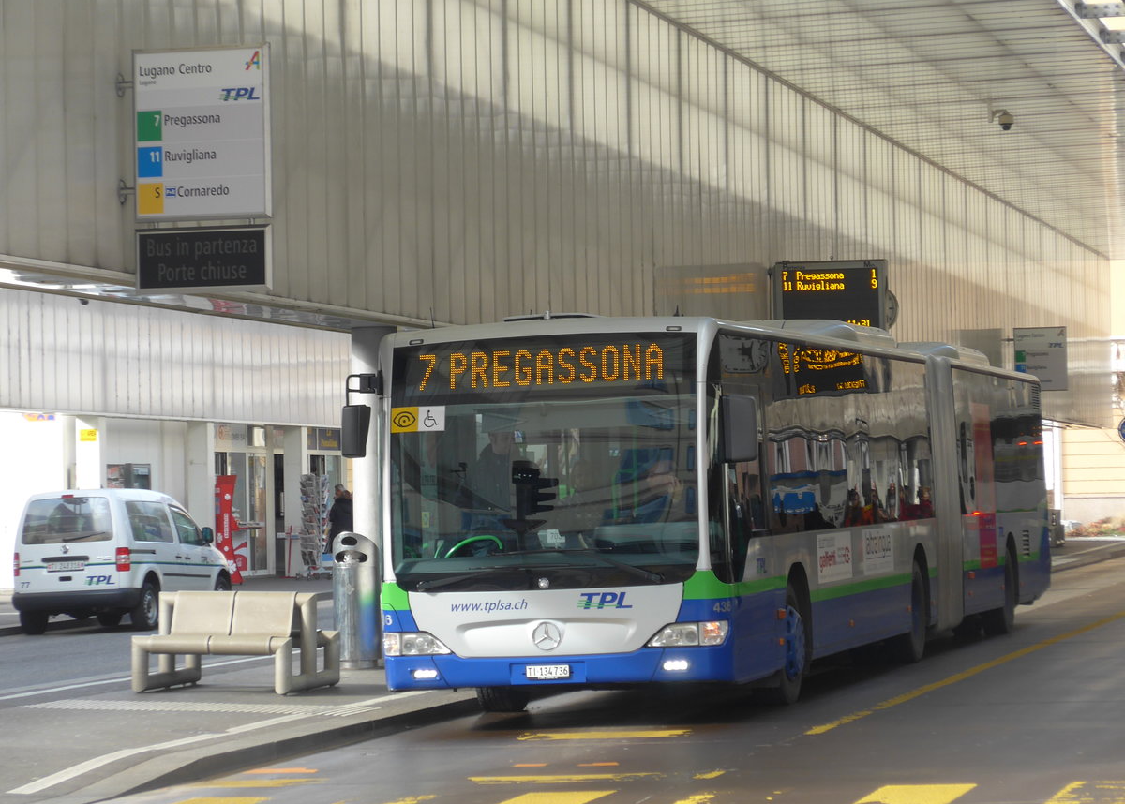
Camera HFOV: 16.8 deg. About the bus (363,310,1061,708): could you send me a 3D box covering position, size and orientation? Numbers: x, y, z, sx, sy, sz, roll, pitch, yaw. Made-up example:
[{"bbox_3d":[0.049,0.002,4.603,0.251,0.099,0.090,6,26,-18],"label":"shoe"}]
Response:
[{"bbox_3d":[2.096,0.894,35.048,2.600,3.060,17.950,-3,-2,14],"label":"bus"}]

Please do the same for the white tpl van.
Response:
[{"bbox_3d":[-5.945,2.136,51.524,1.790,1.840,4.410,-3,-2,15],"label":"white tpl van"}]

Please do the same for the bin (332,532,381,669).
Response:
[{"bbox_3d":[-1.791,1.733,33.300,0.430,1.190,0.430,-1,-2,0],"label":"bin"}]

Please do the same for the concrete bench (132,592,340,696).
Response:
[{"bbox_3d":[-2.582,1.901,30.192,1.310,0.770,1.290,-1,-2,14],"label":"concrete bench"}]

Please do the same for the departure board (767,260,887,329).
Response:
[{"bbox_3d":[3.451,-1.304,48.597,1.420,0.950,0.200,-1,-2,14],"label":"departure board"}]

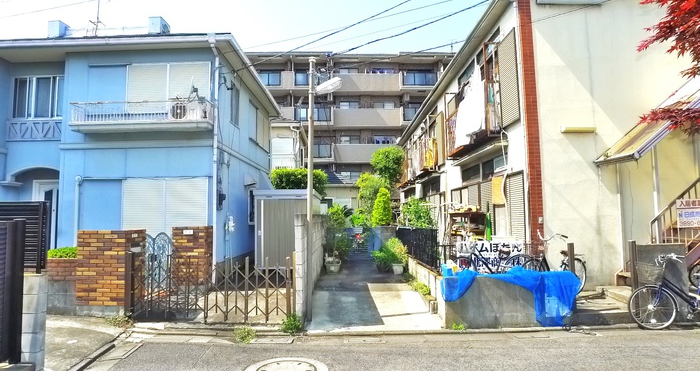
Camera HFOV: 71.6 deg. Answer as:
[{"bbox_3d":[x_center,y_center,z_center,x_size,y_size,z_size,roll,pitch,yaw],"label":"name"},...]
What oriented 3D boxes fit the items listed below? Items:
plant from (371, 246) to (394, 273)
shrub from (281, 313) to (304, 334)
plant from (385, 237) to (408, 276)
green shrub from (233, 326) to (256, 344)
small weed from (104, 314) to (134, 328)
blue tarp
[{"bbox_3d":[0.763,1.738,11.400,0.500,0.620,0.500,-1,-4,0],"label":"plant"},{"bbox_3d":[-0.838,1.976,6.950,0.290,0.260,0.260,-1,-4,0],"label":"shrub"},{"bbox_3d":[1.064,1.624,11.100,0.500,0.820,0.480,-1,-4,0],"label":"plant"},{"bbox_3d":[-1.413,1.996,6.500,0.310,0.200,0.270,-1,-4,0],"label":"green shrub"},{"bbox_3d":[-3.657,2.150,7.700,0.420,0.160,0.270,-1,-4,0],"label":"small weed"},{"bbox_3d":[2.322,1.601,7.000,1.880,0.820,0.400,-1,-4,0],"label":"blue tarp"}]

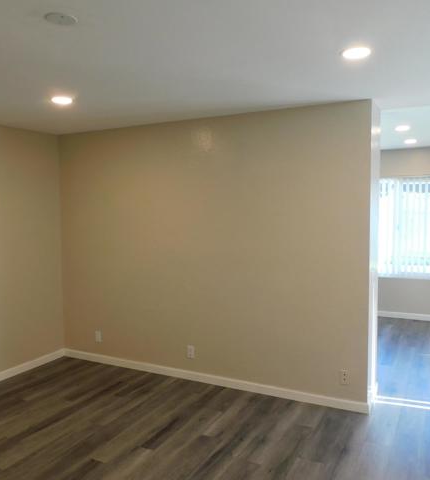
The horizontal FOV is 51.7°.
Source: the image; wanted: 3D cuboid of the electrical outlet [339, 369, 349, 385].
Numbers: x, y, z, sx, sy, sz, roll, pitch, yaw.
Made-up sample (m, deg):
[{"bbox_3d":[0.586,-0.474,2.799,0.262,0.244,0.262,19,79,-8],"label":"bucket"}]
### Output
[{"bbox_3d":[1.039,1.099,3.555,0.075,0.120,0.009,1,5,27],"label":"electrical outlet"}]

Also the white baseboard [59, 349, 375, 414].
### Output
[{"bbox_3d":[-0.241,1.288,4.228,3.258,0.086,0.015,1,5,27],"label":"white baseboard"}]

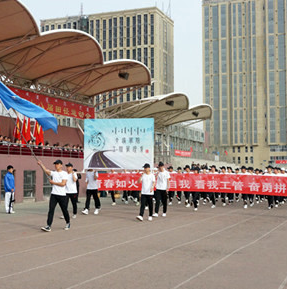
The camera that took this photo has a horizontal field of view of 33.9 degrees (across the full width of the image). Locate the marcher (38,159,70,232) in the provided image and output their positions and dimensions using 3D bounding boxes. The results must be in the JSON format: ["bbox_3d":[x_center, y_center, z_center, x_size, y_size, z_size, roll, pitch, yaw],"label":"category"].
[{"bbox_3d":[-2.279,1.326,12.204,0.660,1.800,0.850,-2,-4,29],"label":"marcher"}]

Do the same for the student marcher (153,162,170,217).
[{"bbox_3d":[0.630,1.599,16.422,0.540,1.840,0.550,-1,-4,22],"label":"student marcher"}]

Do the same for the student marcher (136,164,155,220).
[{"bbox_3d":[0.078,1.537,15.148,0.540,1.790,0.580,-1,-4,22],"label":"student marcher"}]

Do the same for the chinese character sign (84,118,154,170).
[{"bbox_3d":[-0.862,-0.005,16.194,2.541,1.740,0.070,-1,-4,16],"label":"chinese character sign"}]

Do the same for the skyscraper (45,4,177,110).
[{"bbox_3d":[-13.201,-15.493,164.744,43.000,55.500,15.700,-1,-4,21],"label":"skyscraper"}]

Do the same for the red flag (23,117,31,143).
[{"bbox_3d":[-7.159,-0.887,28.800,0.350,1.750,0.500,-2,-4,24],"label":"red flag"}]

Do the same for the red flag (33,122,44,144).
[{"bbox_3d":[-6.670,-0.826,29.900,0.400,1.850,0.600,-2,-4,24],"label":"red flag"}]

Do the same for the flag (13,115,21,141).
[{"bbox_3d":[-7.510,-0.948,27.900,0.350,1.750,0.500,-2,-4,24],"label":"flag"}]

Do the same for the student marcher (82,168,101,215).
[{"bbox_3d":[-1.889,1.662,17.193,0.540,1.790,0.620,-1,-4,24],"label":"student marcher"}]

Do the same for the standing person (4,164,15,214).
[{"bbox_3d":[-4.986,1.692,17.641,0.360,1.760,0.480,0,-4,10],"label":"standing person"}]

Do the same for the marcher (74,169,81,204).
[{"bbox_3d":[-3.493,2.188,24.983,0.450,1.770,0.520,-2,-4,24],"label":"marcher"}]

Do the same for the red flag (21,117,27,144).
[{"bbox_3d":[-7.266,-0.817,28.500,0.350,1.800,0.500,-2,-4,24],"label":"red flag"}]

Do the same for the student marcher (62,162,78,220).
[{"bbox_3d":[-2.475,1.535,15.750,0.520,1.820,0.650,-2,-4,24],"label":"student marcher"}]

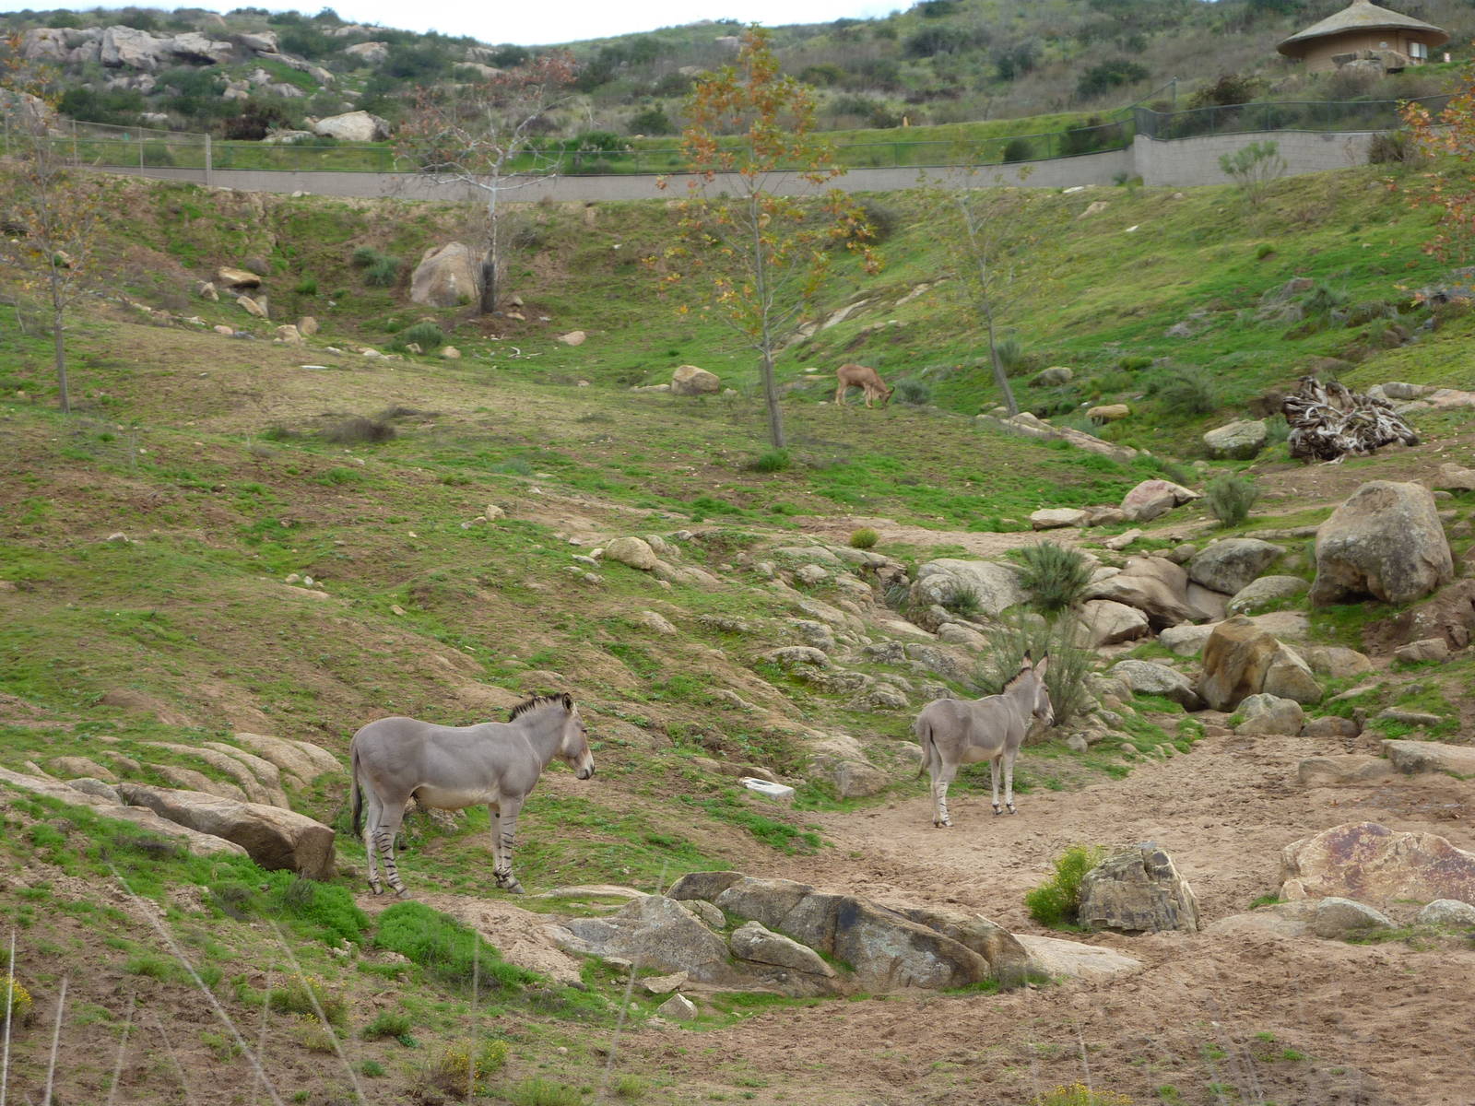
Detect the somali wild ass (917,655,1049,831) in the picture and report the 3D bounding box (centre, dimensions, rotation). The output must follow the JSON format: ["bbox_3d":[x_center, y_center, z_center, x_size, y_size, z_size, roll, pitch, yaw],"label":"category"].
[{"bbox_3d":[2.373,1.779,33.800,0.420,1.530,1.620,2,3,45],"label":"somali wild ass"}]

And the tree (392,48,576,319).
[{"bbox_3d":[-6.322,-9.323,89.000,4.553,6.401,4.300,0,2,0],"label":"tree"}]

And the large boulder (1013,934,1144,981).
[{"bbox_3d":[2.067,2.447,21.400,0.800,0.220,0.600,-3,-1,5],"label":"large boulder"}]

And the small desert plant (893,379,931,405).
[{"bbox_3d":[3.467,-3.193,70.000,0.750,0.500,0.700,-1,0,0],"label":"small desert plant"}]

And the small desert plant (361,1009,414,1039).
[{"bbox_3d":[-2.262,3.042,22.800,0.340,0.190,0.310,-1,0,0],"label":"small desert plant"}]

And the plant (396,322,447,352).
[{"bbox_3d":[-7.692,-5.282,86.000,1.170,0.720,1.050,-2,-1,-5],"label":"plant"}]

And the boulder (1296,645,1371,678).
[{"bbox_3d":[8.009,1.465,47.500,0.999,0.397,0.750,-3,-4,10],"label":"boulder"}]

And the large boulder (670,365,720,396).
[{"bbox_3d":[-0.898,-3.629,74.500,1.040,0.660,0.850,-2,-1,-1],"label":"large boulder"}]

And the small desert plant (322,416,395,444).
[{"bbox_3d":[-5.352,-1.743,50.000,1.043,0.407,0.850,0,2,0],"label":"small desert plant"}]

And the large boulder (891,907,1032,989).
[{"bbox_3d":[1.334,2.333,21.000,0.830,0.440,0.650,-2,-1,3],"label":"large boulder"}]

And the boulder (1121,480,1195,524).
[{"bbox_3d":[6.559,-0.806,55.000,1.200,0.640,0.900,-1,0,0],"label":"boulder"}]

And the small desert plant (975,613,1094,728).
[{"bbox_3d":[3.262,1.296,38.800,1.302,1.207,1.200,0,2,0],"label":"small desert plant"}]

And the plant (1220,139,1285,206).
[{"bbox_3d":[14.289,-10.537,98.000,1.720,1.720,1.600,0,-2,0],"label":"plant"}]

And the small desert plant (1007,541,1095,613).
[{"bbox_3d":[4.273,0.323,48.300,1.150,0.950,1.100,-3,-1,5],"label":"small desert plant"}]

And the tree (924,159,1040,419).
[{"bbox_3d":[4.362,-4.680,63.000,2.135,4.397,2.100,0,2,0],"label":"tree"}]

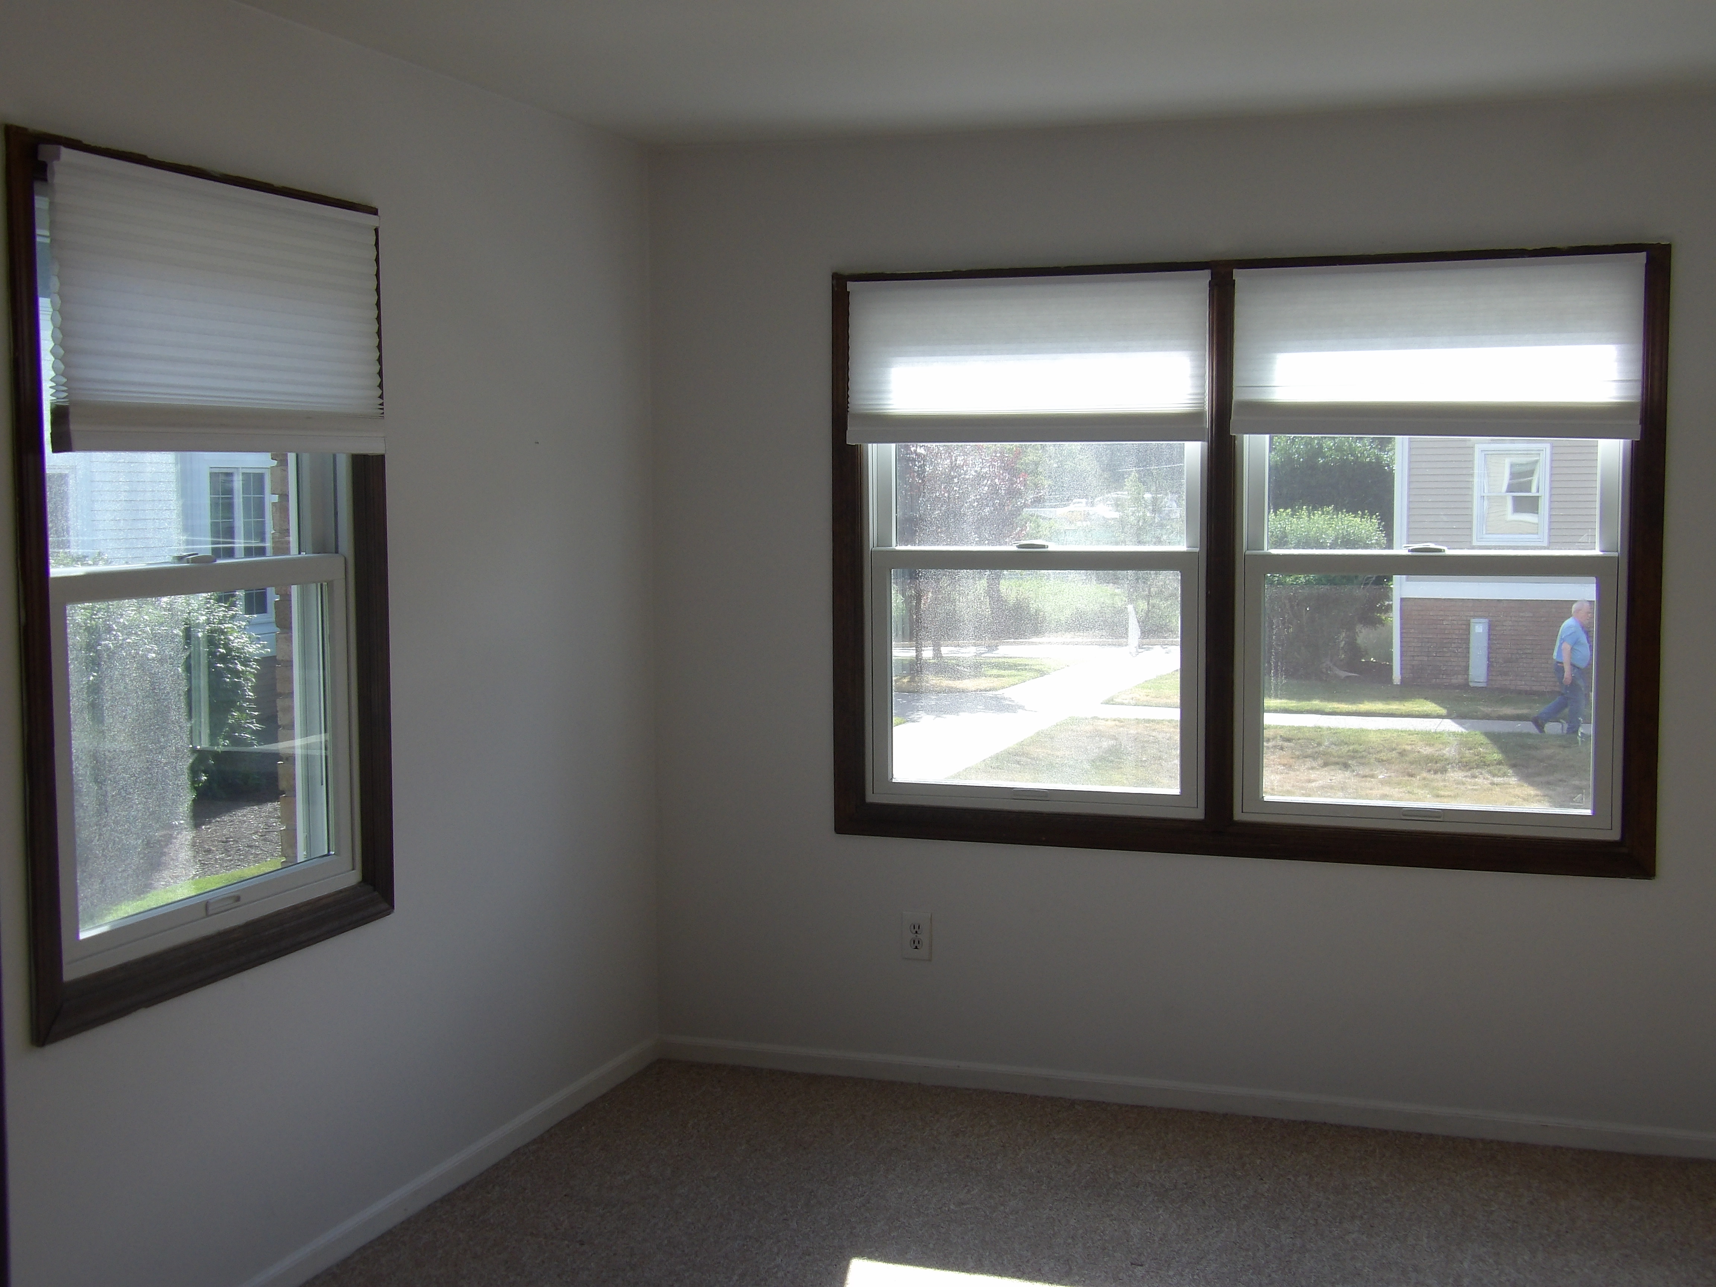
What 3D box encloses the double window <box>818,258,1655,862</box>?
[{"bbox_3d":[0.872,-0.198,4.628,1.954,1.419,0.075,1,4,18],"label":"double window"}]

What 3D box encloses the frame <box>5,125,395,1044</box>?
[{"bbox_3d":[-1.128,-0.116,3.396,0.095,1.400,1.005,1,4,18],"label":"frame"}]

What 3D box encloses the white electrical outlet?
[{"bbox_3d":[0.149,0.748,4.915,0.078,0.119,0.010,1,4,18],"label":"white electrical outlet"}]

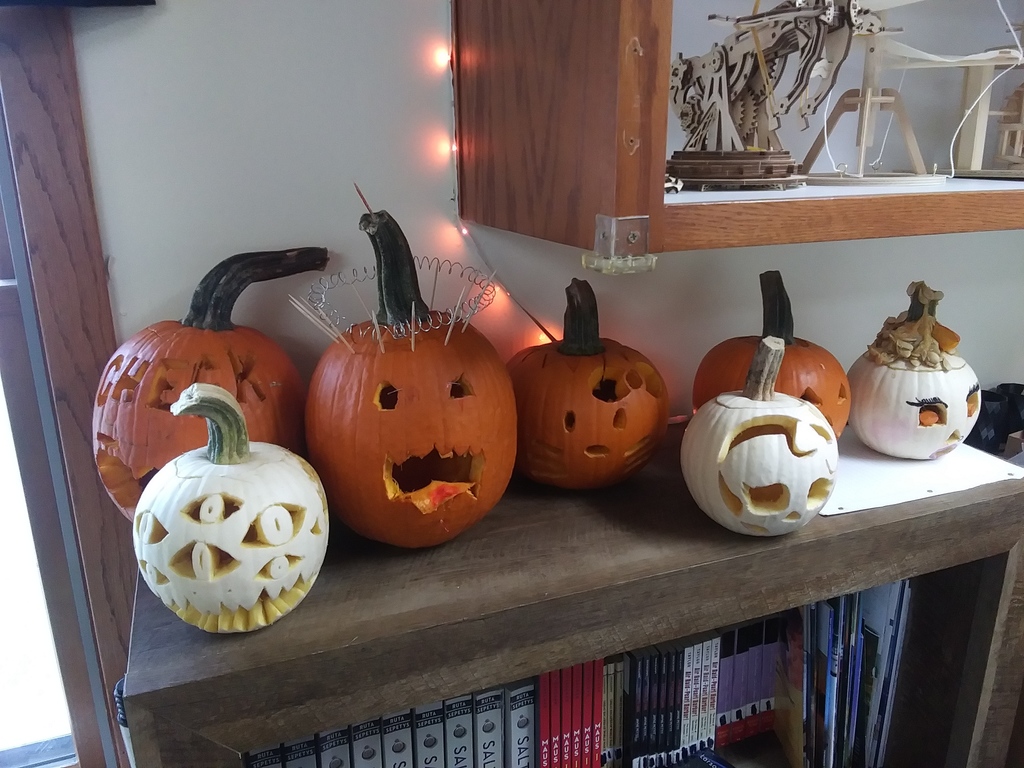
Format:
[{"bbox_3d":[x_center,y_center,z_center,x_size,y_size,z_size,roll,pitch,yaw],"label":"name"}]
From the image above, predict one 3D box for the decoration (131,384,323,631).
[{"bbox_3d":[-0.238,0.098,0.652,0.156,0.214,0.156,-9,19,-28],"label":"decoration"}]

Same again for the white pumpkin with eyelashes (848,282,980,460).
[{"bbox_3d":[0.527,-0.017,1.002,0.154,0.231,0.154,-4,17,-12],"label":"white pumpkin with eyelashes"}]

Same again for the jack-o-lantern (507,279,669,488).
[{"bbox_3d":[0.087,-0.003,0.930,0.204,0.249,0.204,-1,16,-3],"label":"jack-o-lantern"}]

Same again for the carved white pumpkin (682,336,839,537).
[{"bbox_3d":[0.261,0.052,0.809,0.158,0.210,0.158,-4,17,-12],"label":"carved white pumpkin"}]

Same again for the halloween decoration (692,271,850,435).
[{"bbox_3d":[0.344,-0.027,1.014,0.198,0.245,0.198,-8,18,-25],"label":"halloween decoration"}]

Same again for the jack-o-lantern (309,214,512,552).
[{"bbox_3d":[-0.102,-0.004,0.778,0.213,0.339,0.213,-5,17,-17],"label":"jack-o-lantern"}]

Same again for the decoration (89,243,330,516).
[{"bbox_3d":[-0.307,0.015,0.792,0.231,0.296,0.203,-1,16,-1],"label":"decoration"}]

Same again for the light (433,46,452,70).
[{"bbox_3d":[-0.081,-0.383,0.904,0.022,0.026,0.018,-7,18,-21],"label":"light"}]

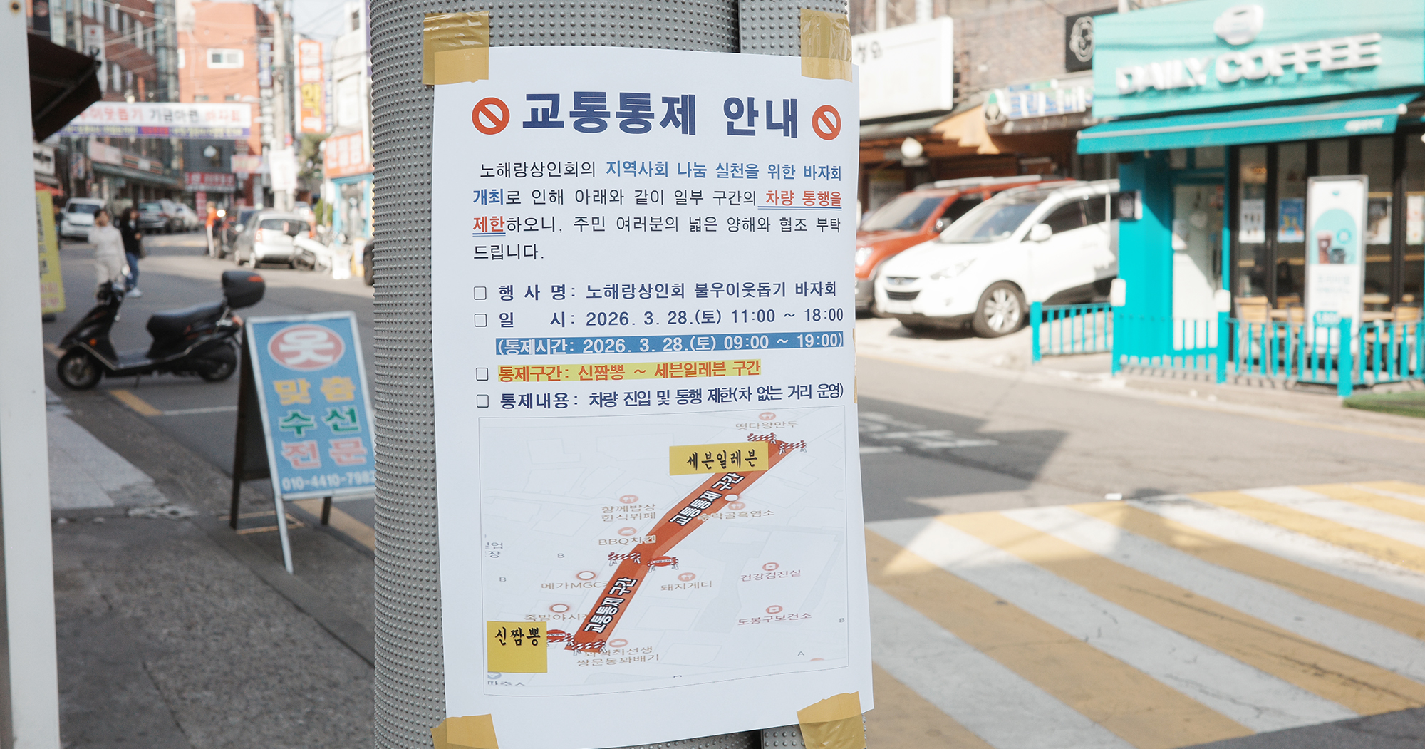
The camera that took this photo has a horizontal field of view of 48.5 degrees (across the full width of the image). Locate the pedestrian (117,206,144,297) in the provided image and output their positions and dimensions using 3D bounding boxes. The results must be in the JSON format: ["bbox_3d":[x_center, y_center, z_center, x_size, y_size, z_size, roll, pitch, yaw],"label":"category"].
[{"bbox_3d":[-10.361,-2.182,28.200,0.460,1.630,0.480,3,6,41],"label":"pedestrian"}]

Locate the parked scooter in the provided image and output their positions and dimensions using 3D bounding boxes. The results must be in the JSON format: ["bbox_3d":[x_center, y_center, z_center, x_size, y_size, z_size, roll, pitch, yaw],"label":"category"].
[{"bbox_3d":[-5.320,-0.463,15.300,1.870,1.150,0.700,-3,5,-22],"label":"parked scooter"}]

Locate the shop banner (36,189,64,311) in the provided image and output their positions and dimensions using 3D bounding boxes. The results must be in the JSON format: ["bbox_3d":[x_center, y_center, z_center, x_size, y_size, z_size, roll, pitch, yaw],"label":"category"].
[{"bbox_3d":[-9.109,-1.633,21.500,0.600,1.720,0.150,-2,5,-20],"label":"shop banner"}]

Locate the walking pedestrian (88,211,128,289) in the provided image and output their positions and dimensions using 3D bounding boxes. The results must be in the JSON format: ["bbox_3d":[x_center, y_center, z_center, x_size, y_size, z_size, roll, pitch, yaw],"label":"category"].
[{"bbox_3d":[-10.261,-1.998,26.800,0.600,1.630,0.420,-1,5,-9],"label":"walking pedestrian"}]

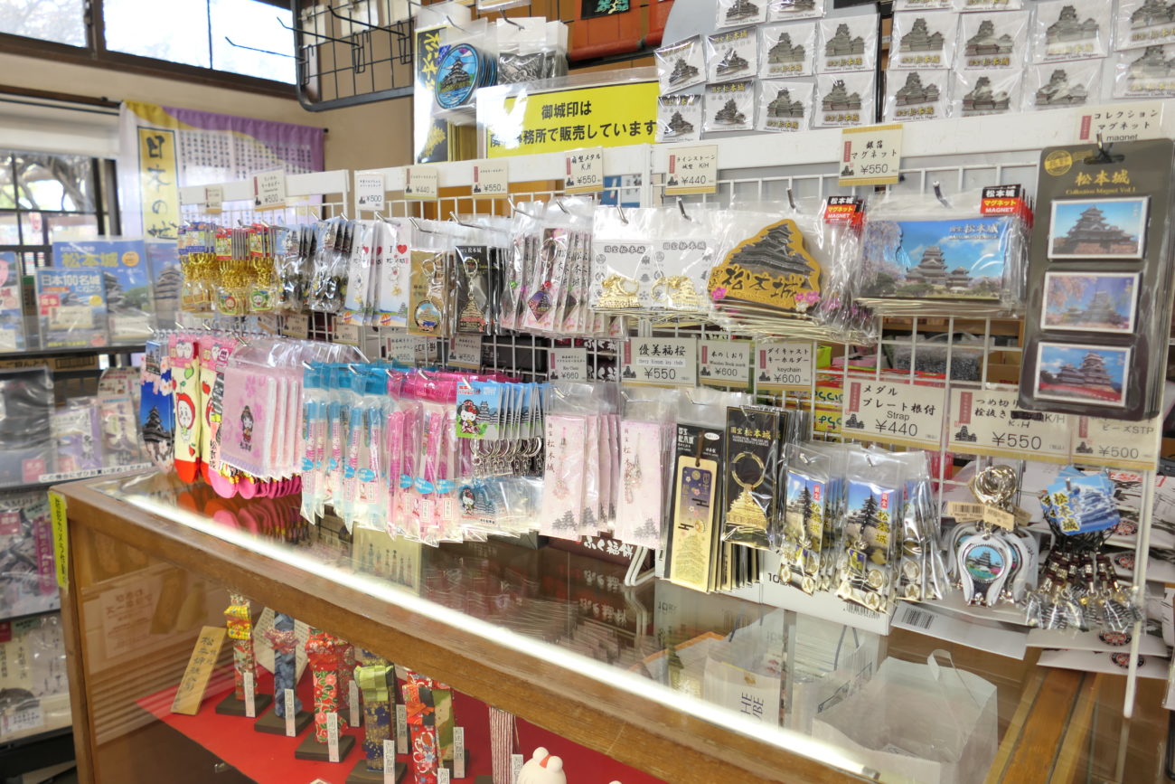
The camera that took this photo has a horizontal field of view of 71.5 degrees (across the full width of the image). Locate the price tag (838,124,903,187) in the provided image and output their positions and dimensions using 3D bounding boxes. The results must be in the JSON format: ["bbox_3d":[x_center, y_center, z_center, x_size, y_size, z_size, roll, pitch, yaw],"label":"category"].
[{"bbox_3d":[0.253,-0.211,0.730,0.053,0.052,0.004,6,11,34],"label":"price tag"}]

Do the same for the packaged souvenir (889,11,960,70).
[{"bbox_3d":[0.349,-0.367,0.850,0.062,0.059,0.008,8,12,22],"label":"packaged souvenir"}]

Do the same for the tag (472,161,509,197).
[{"bbox_3d":[-0.116,-0.254,0.972,0.056,0.043,0.004,6,10,34],"label":"tag"}]

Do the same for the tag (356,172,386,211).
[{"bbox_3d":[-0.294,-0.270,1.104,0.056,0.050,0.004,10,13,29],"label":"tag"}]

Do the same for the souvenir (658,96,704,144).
[{"bbox_3d":[0.118,-0.348,1.040,0.059,0.057,0.008,7,12,23],"label":"souvenir"}]

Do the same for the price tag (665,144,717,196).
[{"bbox_3d":[0.106,-0.225,0.832,0.056,0.048,0.004,6,11,34],"label":"price tag"}]

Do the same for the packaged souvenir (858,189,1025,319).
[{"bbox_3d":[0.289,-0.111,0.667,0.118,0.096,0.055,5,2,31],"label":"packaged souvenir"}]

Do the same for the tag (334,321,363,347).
[{"bbox_3d":[-0.349,-0.090,1.175,0.055,0.041,0.004,6,11,34],"label":"tag"}]

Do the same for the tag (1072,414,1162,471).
[{"bbox_3d":[0.425,0.038,0.656,0.056,0.046,0.004,6,11,34],"label":"tag"}]

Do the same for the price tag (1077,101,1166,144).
[{"bbox_3d":[0.407,-0.196,0.627,0.056,0.047,0.004,6,11,34],"label":"price tag"}]

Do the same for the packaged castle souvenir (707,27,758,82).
[{"bbox_3d":[0.161,-0.375,0.911,0.059,0.055,0.008,5,10,31],"label":"packaged castle souvenir"}]

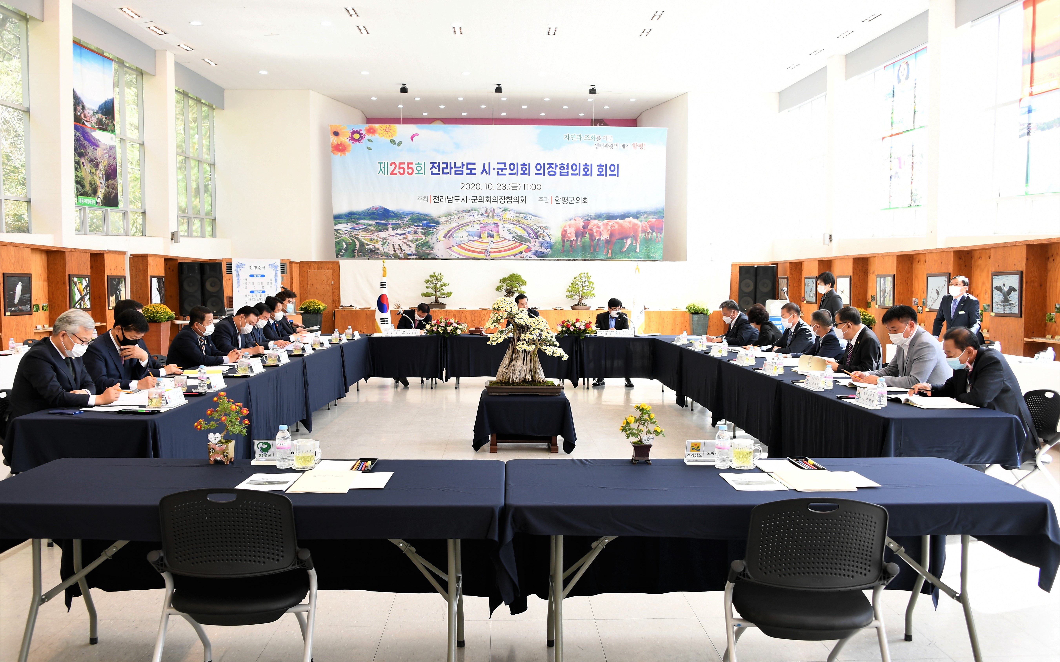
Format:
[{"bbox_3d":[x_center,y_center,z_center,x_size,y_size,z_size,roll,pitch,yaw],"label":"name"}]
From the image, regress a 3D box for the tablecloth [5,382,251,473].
[{"bbox_3d":[-2.405,0.733,5.168,0.860,0.645,1.720,0,3,-2],"label":"tablecloth"}]

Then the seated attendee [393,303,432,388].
[{"bbox_3d":[-1.766,0.194,12.423,0.580,1.198,0.950,-1,3,-10],"label":"seated attendee"}]

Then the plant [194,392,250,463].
[{"bbox_3d":[-1.287,0.405,3.456,0.225,0.297,0.190,0,3,-5],"label":"plant"}]

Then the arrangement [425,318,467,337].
[{"bbox_3d":[-1.202,-0.059,11.730,0.600,0.270,0.360,0,3,-2],"label":"arrangement"}]

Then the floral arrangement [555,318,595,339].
[{"bbox_3d":[0.638,-0.046,11.450,0.560,0.280,0.360,0,3,-2],"label":"floral arrangement"}]

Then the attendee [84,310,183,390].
[{"bbox_3d":[-2.821,0.483,5.661,0.720,1.285,0.540,1,3,6],"label":"attendee"}]

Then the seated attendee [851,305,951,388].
[{"bbox_3d":[2.676,0.499,5.950,0.800,1.335,0.550,0,3,-9],"label":"seated attendee"}]

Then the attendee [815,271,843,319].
[{"bbox_3d":[3.680,0.104,10.150,0.310,1.640,0.450,-1,4,-22],"label":"attendee"}]

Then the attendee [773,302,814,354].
[{"bbox_3d":[2.782,0.349,8.760,0.660,1.303,0.530,-1,3,-14],"label":"attendee"}]

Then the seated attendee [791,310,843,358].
[{"bbox_3d":[2.651,0.438,7.600,0.780,1.265,0.540,0,3,-2],"label":"seated attendee"}]

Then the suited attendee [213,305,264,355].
[{"bbox_3d":[-3.037,0.352,8.432,0.680,1.240,0.510,1,3,6],"label":"suited attendee"}]

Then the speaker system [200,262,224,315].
[{"bbox_3d":[-6.510,-0.858,16.900,0.490,1.110,0.460,-1,4,-18],"label":"speaker system"}]

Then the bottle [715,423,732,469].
[{"bbox_3d":[0.779,0.469,3.330,0.061,0.170,0.061,0,3,-2],"label":"bottle"}]

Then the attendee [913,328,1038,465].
[{"bbox_3d":[2.680,0.606,5.100,0.800,1.220,0.550,0,3,1],"label":"attendee"}]

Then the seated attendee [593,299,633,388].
[{"bbox_3d":[1.227,0.162,12.197,0.560,1.255,0.920,0,3,0],"label":"seated attendee"}]

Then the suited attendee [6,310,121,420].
[{"bbox_3d":[-2.822,0.538,4.937,0.760,1.335,0.560,0,3,4],"label":"suited attendee"}]

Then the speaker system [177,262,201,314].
[{"bbox_3d":[-6.931,-0.854,16.786,0.450,1.090,0.470,-1,3,-17],"label":"speaker system"}]

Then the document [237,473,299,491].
[{"bbox_3d":[-0.945,0.546,2.989,0.185,0.005,0.260,0,3,-2],"label":"document"}]

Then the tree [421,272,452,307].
[{"bbox_3d":[-1.964,-0.861,17.300,0.640,0.780,0.500,0,3,-2],"label":"tree"}]

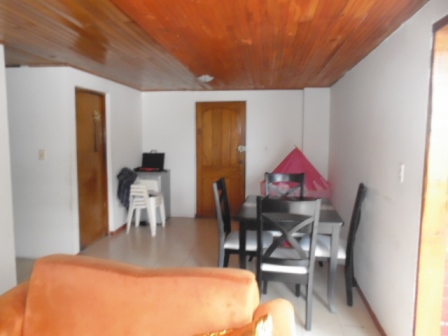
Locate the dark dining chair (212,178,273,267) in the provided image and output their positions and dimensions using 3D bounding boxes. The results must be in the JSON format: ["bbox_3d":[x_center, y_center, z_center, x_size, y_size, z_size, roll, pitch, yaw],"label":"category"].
[{"bbox_3d":[0.212,0.623,3.245,0.576,1.000,0.444,2,5,13],"label":"dark dining chair"}]

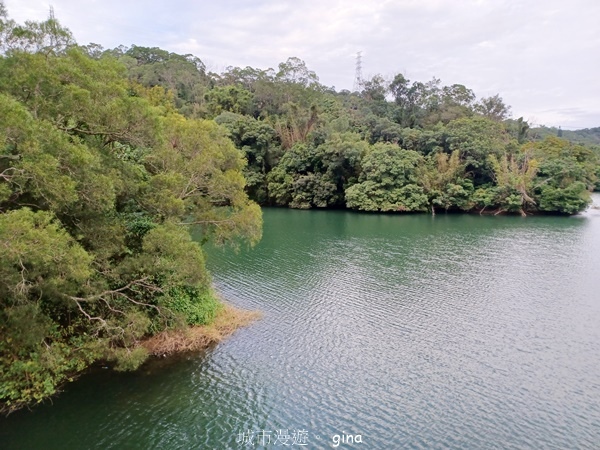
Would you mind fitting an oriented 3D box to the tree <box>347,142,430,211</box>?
[{"bbox_3d":[10.181,-5.473,51.000,9.700,7.800,8.300,1,9,6],"label":"tree"}]

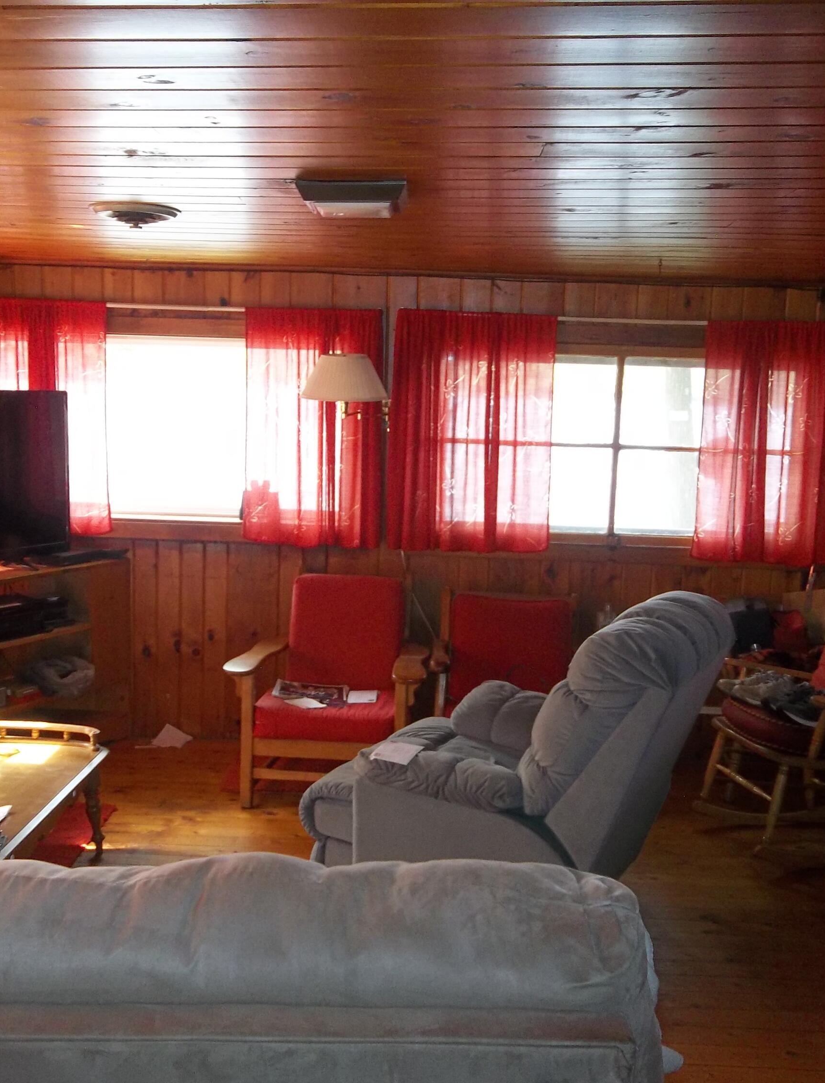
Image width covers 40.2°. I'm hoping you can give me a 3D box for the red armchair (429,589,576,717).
[{"bbox_3d":[0.387,0.630,4.652,0.660,0.770,0.720,2,8,4],"label":"red armchair"}]

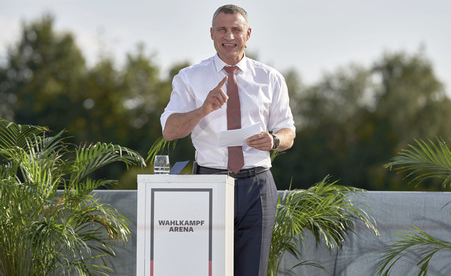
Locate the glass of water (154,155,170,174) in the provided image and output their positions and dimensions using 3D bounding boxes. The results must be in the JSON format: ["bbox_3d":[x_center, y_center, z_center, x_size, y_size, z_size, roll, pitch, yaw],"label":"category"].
[{"bbox_3d":[-0.278,0.124,7.450,0.068,0.093,0.068,0,-5,0],"label":"glass of water"}]

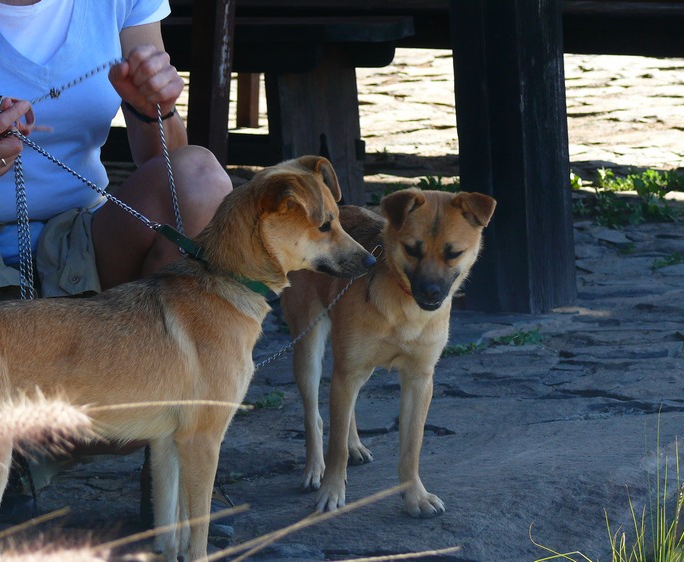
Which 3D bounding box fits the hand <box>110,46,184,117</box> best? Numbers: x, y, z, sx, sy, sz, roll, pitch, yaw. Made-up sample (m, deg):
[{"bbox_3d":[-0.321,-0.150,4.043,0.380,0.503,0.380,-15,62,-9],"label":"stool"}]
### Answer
[{"bbox_3d":[-0.281,-0.288,4.470,0.095,0.105,0.090,1,8,11],"label":"hand"}]

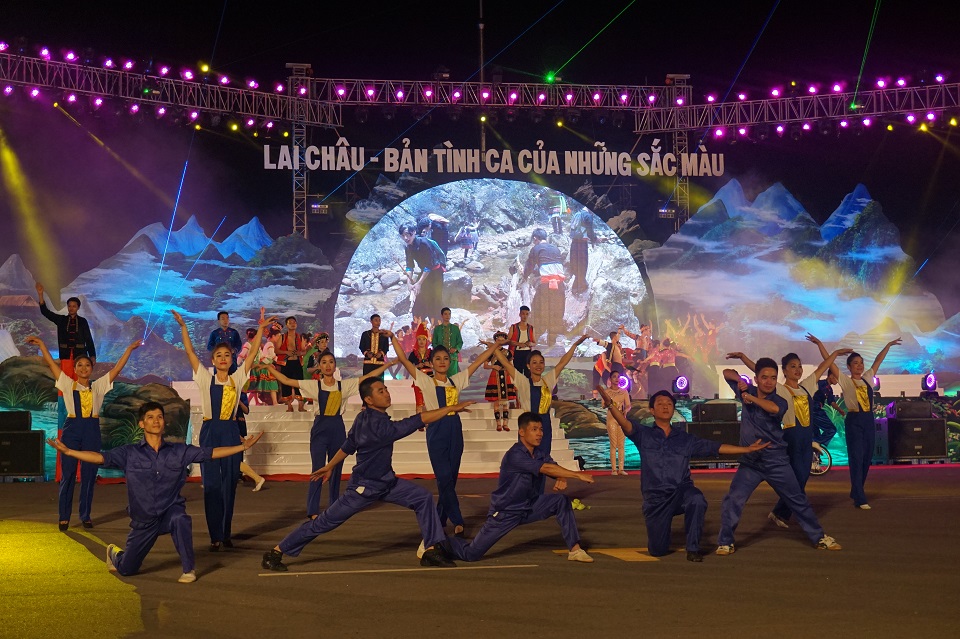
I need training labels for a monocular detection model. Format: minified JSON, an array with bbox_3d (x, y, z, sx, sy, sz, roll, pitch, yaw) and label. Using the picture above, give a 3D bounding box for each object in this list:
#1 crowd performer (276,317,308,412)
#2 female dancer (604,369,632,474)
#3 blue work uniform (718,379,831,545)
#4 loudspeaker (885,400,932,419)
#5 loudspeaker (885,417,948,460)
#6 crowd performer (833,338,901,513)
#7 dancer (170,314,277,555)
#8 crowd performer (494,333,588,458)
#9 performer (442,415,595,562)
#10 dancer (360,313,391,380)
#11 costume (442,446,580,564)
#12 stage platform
[{"bbox_3d":[-3.287,0.770,27.100,0.560,1.680,0.380,0,-3,-8],"label":"crowd performer"},{"bbox_3d":[2.144,1.604,24.100,0.430,1.620,0.330,0,-3,-14],"label":"female dancer"},{"bbox_3d":[2.146,1.060,11.300,0.750,1.210,0.420,0,-3,-19],"label":"blue work uniform"},{"bbox_3d":[7.525,1.580,27.050,0.630,0.300,0.480,0,-3,-5],"label":"loudspeaker"},{"bbox_3d":[7.523,2.068,26.950,1.050,0.670,0.700,0,-3,-5],"label":"loudspeaker"},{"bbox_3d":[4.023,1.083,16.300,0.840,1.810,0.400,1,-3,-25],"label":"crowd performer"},{"bbox_3d":[-2.003,0.861,12.050,0.780,1.880,0.400,0,-3,-6],"label":"dancer"},{"bbox_3d":[0.539,1.031,14.750,0.930,1.780,0.400,1,-3,-25],"label":"crowd performer"},{"bbox_3d":[0.195,1.190,10.950,1.080,1.050,0.650,-3,-4,37],"label":"performer"},{"bbox_3d":[-1.829,0.763,26.800,0.540,1.690,0.360,0,-3,-3],"label":"dancer"},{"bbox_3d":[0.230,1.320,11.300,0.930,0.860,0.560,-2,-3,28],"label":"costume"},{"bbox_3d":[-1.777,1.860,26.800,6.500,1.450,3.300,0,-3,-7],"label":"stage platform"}]

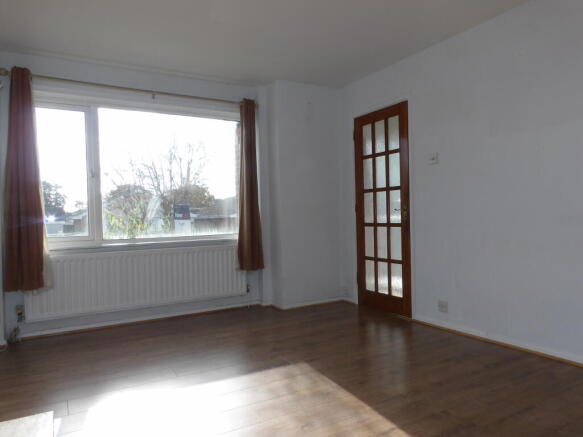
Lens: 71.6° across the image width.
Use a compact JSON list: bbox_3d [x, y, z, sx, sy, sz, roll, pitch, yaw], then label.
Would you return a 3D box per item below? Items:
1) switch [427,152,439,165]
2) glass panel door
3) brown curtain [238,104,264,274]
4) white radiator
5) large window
[{"bbox_3d":[1.179,-0.506,3.386,0.016,0.090,0.090,-2,1,-29],"label":"switch"},{"bbox_3d":[0.883,-0.071,3.988,0.045,1.970,0.768,-2,1,-29],"label":"glass panel door"},{"bbox_3d":[-0.436,-0.339,4.213,0.240,1.750,0.130,-2,1,-29],"label":"brown curtain"},{"bbox_3d":[-1.343,0.569,3.791,1.950,0.510,0.100,-2,1,-29],"label":"white radiator"},{"bbox_3d":[-1.381,-0.428,3.912,2.020,1.360,0.100,-2,1,-29],"label":"large window"}]

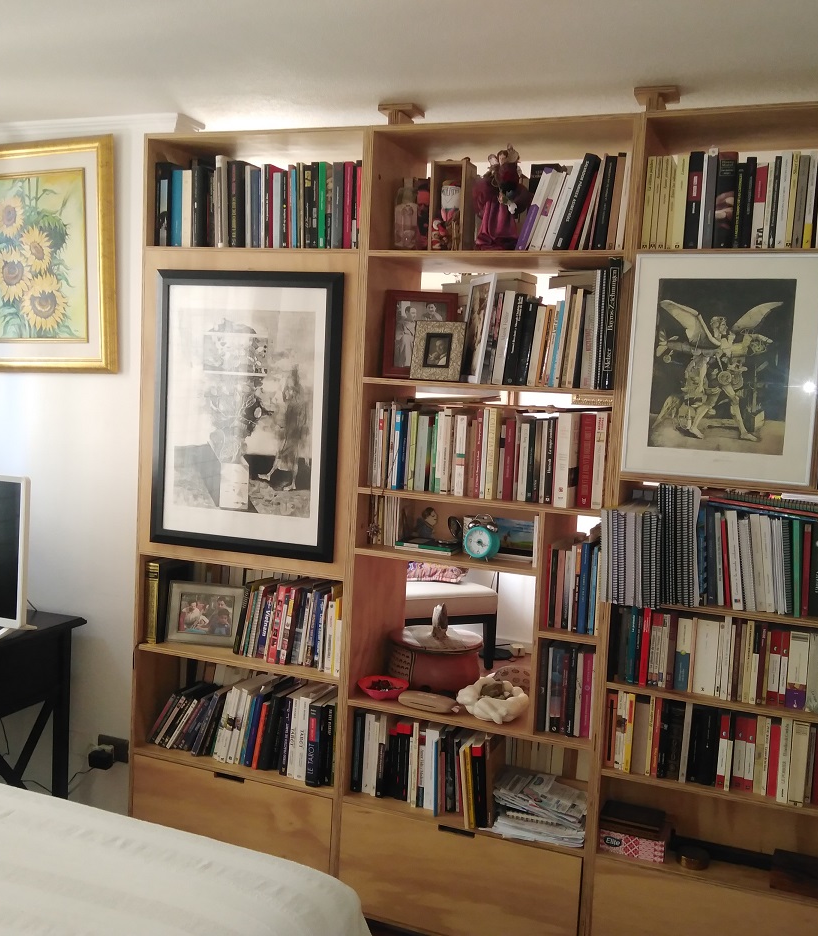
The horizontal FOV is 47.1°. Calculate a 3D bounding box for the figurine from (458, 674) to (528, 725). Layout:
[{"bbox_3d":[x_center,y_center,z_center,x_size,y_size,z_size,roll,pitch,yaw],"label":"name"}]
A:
[{"bbox_3d":[0.224,0.608,2.490,0.190,0.072,0.180,5,6,20],"label":"figurine"}]

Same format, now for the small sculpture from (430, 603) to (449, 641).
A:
[{"bbox_3d":[0.091,0.430,2.661,0.046,0.098,0.050,5,5,19],"label":"small sculpture"}]

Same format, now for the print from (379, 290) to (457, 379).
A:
[{"bbox_3d":[0.028,-0.348,2.491,0.197,0.240,0.030,4,1,8],"label":"print"}]

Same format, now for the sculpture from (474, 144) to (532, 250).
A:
[{"bbox_3d":[0.240,-0.677,2.381,0.145,0.268,0.110,5,6,20],"label":"sculpture"}]

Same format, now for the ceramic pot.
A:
[{"bbox_3d":[0.074,0.542,2.675,0.268,0.146,0.268,3,5,0],"label":"ceramic pot"}]

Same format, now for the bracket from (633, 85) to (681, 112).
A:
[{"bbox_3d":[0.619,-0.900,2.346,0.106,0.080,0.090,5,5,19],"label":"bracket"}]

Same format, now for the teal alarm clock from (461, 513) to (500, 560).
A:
[{"bbox_3d":[0.189,0.176,2.383,0.083,0.118,0.052,5,6,26],"label":"teal alarm clock"}]

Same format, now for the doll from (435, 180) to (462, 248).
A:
[{"bbox_3d":[0.105,-0.650,2.439,0.062,0.193,0.055,5,6,20],"label":"doll"}]

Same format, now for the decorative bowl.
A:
[{"bbox_3d":[-0.069,0.599,2.528,0.139,0.045,0.134,3,5,0],"label":"decorative bowl"}]

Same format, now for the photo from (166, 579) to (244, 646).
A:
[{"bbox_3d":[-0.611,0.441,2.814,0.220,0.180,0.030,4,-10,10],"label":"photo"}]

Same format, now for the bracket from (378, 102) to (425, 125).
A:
[{"bbox_3d":[-0.021,-0.923,2.530,0.097,0.085,0.100,5,6,20],"label":"bracket"}]

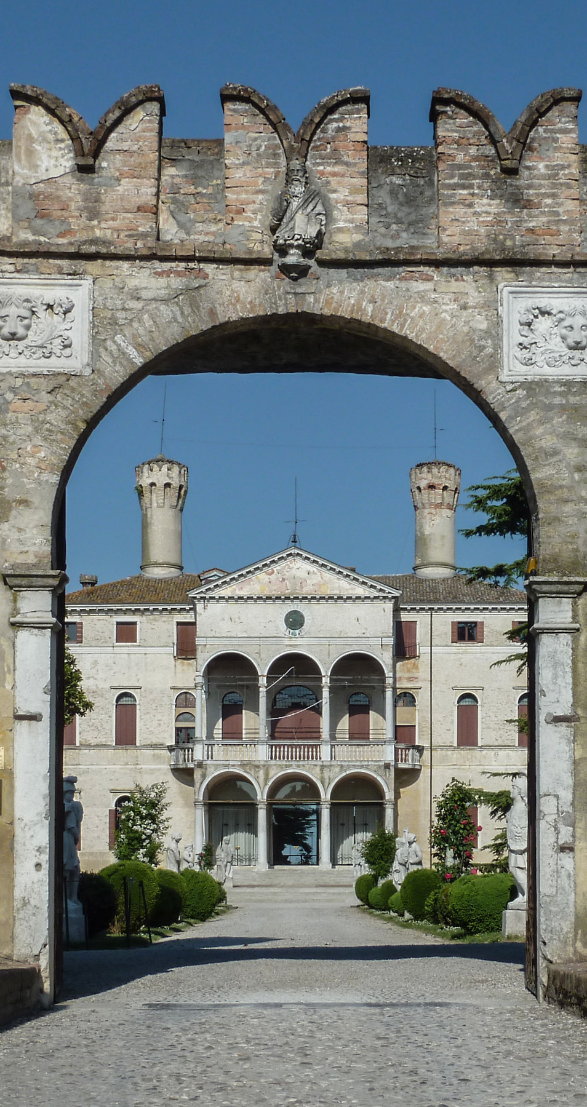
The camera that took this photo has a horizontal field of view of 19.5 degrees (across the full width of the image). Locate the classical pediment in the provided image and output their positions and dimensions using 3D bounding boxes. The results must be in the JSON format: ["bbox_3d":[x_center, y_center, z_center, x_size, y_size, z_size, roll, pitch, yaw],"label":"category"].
[{"bbox_3d":[0.027,0.951,80.400,9.850,2.500,1.500,0,-2,0],"label":"classical pediment"}]

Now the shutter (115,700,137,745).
[{"bbox_3d":[-7.892,8.000,80.500,1.000,2.130,0.100,0,-2,0],"label":"shutter"}]

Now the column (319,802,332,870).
[{"bbox_3d":[1.493,13.220,80.300,0.620,3.250,0.620,0,-2,0],"label":"column"}]

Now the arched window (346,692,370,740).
[{"bbox_3d":[3.228,8.141,84.500,1.150,2.500,0.250,0,-6,0],"label":"arched window"}]

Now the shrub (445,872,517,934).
[{"bbox_3d":[3.327,6.176,30.100,1.262,1.099,1.300,0,-9,0],"label":"shrub"}]

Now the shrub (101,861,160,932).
[{"bbox_3d":[-3.013,6.330,31.500,1.107,1.352,1.150,0,-9,0],"label":"shrub"}]

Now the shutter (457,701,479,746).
[{"bbox_3d":[8.218,8.028,80.500,1.000,2.100,0.100,0,-2,0],"label":"shutter"}]

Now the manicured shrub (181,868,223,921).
[{"bbox_3d":[-2.120,7.845,39.200,0.981,1.193,1.000,0,-9,0],"label":"manicured shrub"}]

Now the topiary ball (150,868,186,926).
[{"bbox_3d":[-2.727,7.366,36.500,1.050,1.240,1.050,0,-2,0],"label":"topiary ball"}]

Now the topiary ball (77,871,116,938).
[{"bbox_3d":[-3.248,5.620,27.300,0.920,1.050,0.920,0,-2,0],"label":"topiary ball"}]

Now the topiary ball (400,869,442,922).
[{"bbox_3d":[2.923,7.878,39.300,0.983,1.222,1.000,0,-9,0],"label":"topiary ball"}]

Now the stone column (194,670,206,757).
[{"bbox_3d":[-4.245,7.436,78.000,0.520,3.950,0.520,0,-2,0],"label":"stone column"}]

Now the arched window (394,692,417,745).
[{"bbox_3d":[5.306,7.756,80.500,1.120,2.500,0.220,0,-2,0],"label":"arched window"}]

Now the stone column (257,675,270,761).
[{"bbox_3d":[-1.371,7.462,78.000,0.530,3.920,0.530,0,-2,0],"label":"stone column"}]

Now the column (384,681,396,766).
[{"bbox_3d":[4.560,7.899,80.300,0.600,4.000,0.600,0,-2,0],"label":"column"}]

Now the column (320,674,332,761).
[{"bbox_3d":[1.520,7.709,80.300,0.600,4.050,0.600,0,-2,0],"label":"column"}]

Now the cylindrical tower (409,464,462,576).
[{"bbox_3d":[7.318,-1.725,88.000,2.650,6.000,2.650,0,-2,0],"label":"cylindrical tower"}]

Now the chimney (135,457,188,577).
[{"bbox_3d":[-6.570,-1.832,86.000,2.600,6.050,2.600,0,-2,0],"label":"chimney"}]

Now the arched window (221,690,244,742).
[{"bbox_3d":[-2.720,7.330,76.500,1.040,2.450,0.220,0,-3,0],"label":"arched window"}]

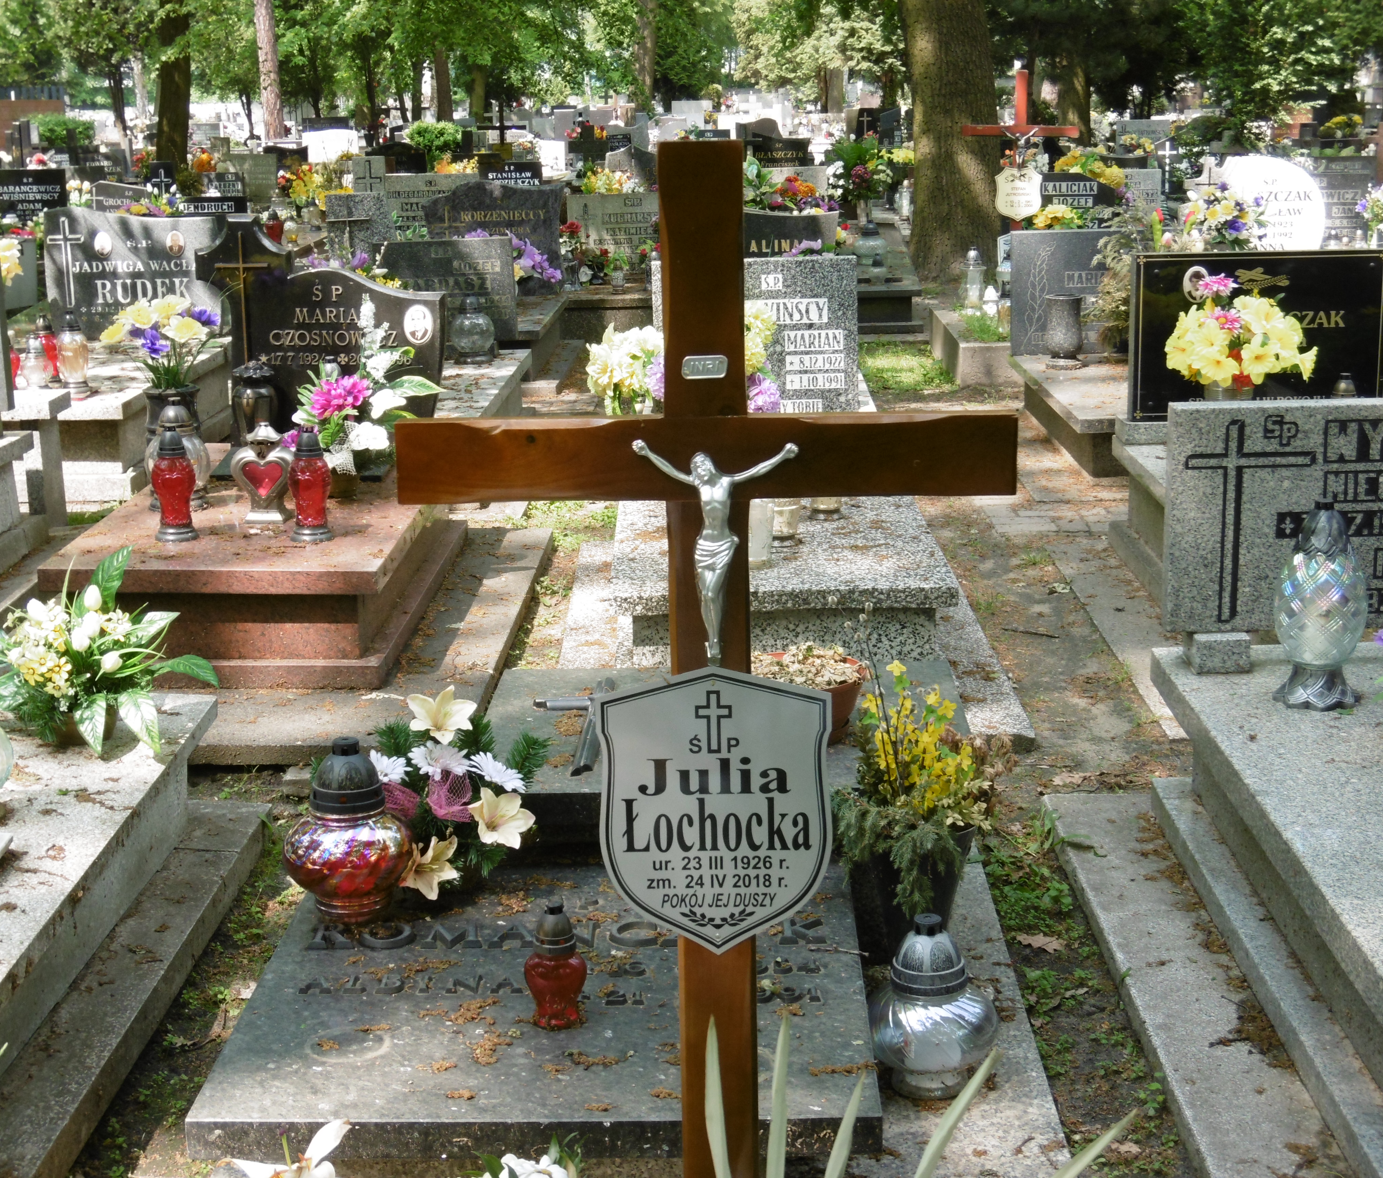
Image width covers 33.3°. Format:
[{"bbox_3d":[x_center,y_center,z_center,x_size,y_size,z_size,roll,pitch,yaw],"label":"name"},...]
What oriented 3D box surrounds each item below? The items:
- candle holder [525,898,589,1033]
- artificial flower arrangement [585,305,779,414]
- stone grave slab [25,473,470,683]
[{"bbox_3d":[-0.174,0.477,2.975,0.081,0.163,0.081,-1,13,1],"label":"candle holder"},{"bbox_3d":[-0.032,-0.574,6.763,0.560,0.526,0.360,-1,13,1],"label":"artificial flower arrangement"},{"bbox_3d":[-1.124,-0.105,6.405,0.804,0.281,1.850,0,13,1],"label":"stone grave slab"}]

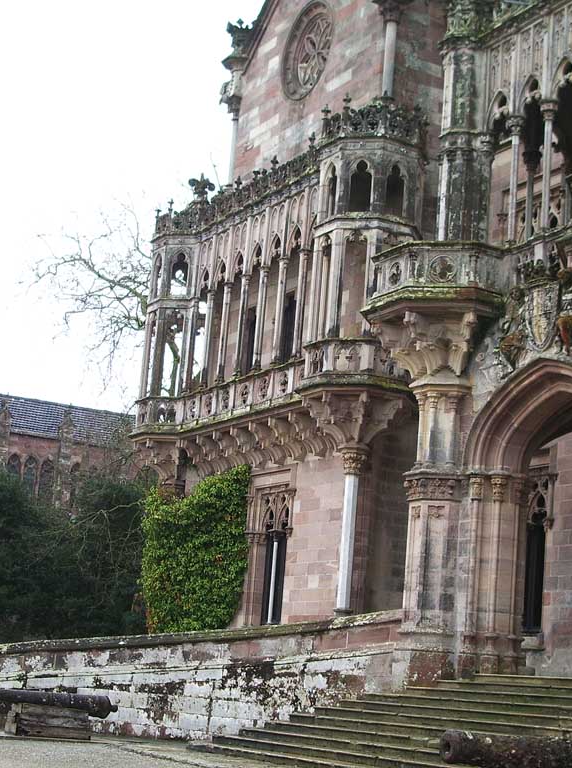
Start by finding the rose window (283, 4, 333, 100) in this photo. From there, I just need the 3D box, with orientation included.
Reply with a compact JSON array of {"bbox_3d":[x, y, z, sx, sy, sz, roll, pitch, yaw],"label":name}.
[{"bbox_3d":[0.636,-9.785,43.349,0.267,2.922,2.922,11,-14,-28],"label":"rose window"}]

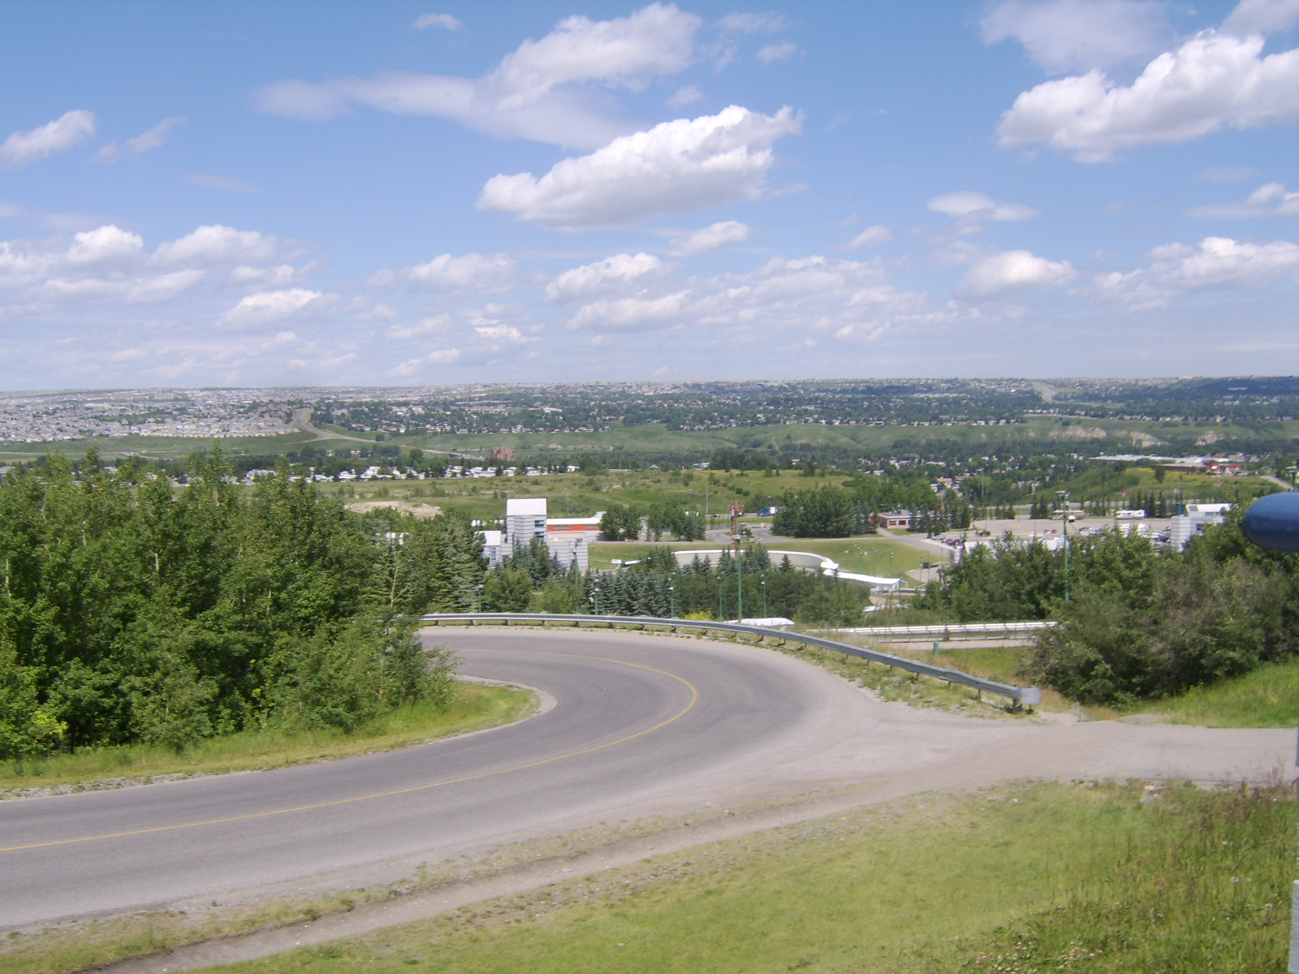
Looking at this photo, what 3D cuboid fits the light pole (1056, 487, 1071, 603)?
[{"bbox_3d":[47.098,7.082,132.000,1.500,13.600,0.800,-1,5,0],"label":"light pole"}]

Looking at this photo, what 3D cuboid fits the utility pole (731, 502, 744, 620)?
[{"bbox_3d":[11.005,9.297,145.000,1.500,14.700,0.800,-1,5,0],"label":"utility pole"}]

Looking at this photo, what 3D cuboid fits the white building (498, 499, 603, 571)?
[{"bbox_3d":[-23.135,10.915,272.000,22.500,15.800,17.000,-1,5,-8],"label":"white building"}]

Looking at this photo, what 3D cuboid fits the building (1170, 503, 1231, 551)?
[{"bbox_3d":[129.676,9.847,272.000,12.500,11.000,9.000,-1,5,-8],"label":"building"}]

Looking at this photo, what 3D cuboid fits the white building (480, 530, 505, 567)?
[{"bbox_3d":[-35.467,13.934,264.000,5.300,8.800,6.000,-1,5,-8],"label":"white building"}]

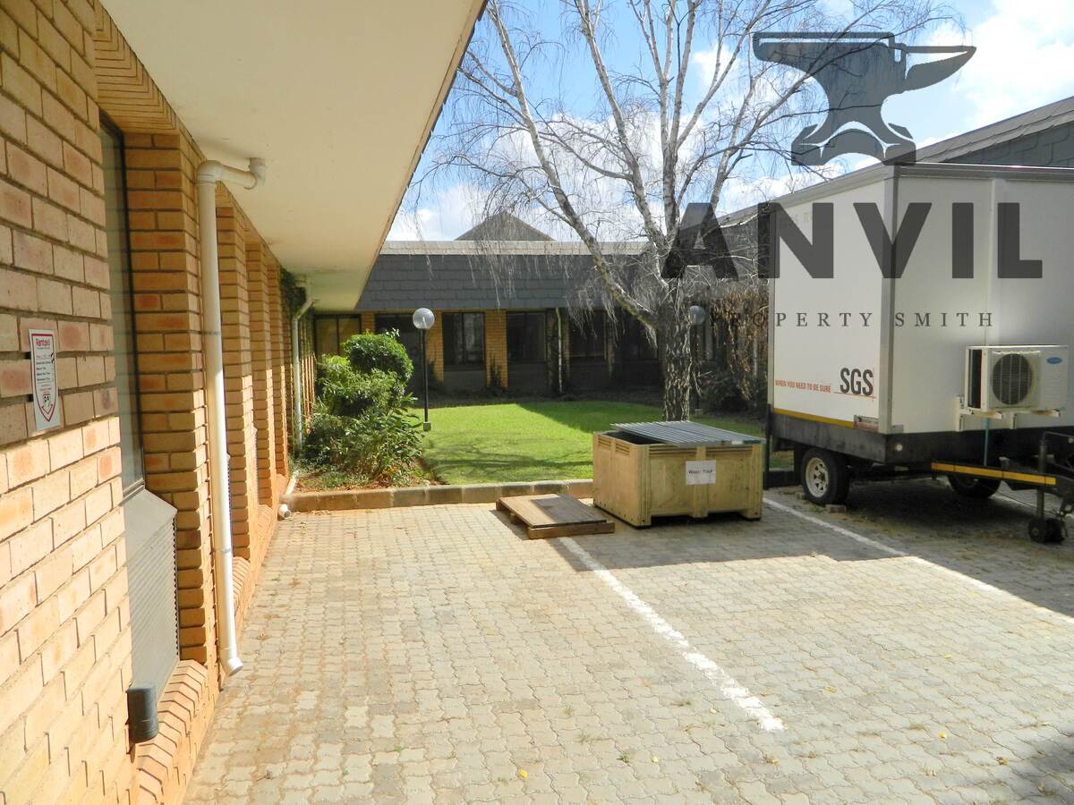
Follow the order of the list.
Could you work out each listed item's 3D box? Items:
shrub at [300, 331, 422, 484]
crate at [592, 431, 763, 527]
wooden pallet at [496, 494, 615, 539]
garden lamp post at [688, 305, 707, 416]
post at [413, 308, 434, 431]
[{"bbox_3d":[-2.079,-0.010,9.294,1.380,1.630,1.400,-2,4,-14],"label":"shrub"},{"bbox_3d":[1.321,0.694,7.454,1.220,0.735,1.070,-2,4,-14],"label":"crate"},{"bbox_3d":[0.143,1.047,7.205,0.760,0.120,1.260,-2,4,-14],"label":"wooden pallet"},{"bbox_3d":[3.173,-0.815,15.228,0.370,2.130,0.370,-2,4,-14],"label":"garden lamp post"},{"bbox_3d":[-1.941,-0.562,13.349,0.380,2.120,0.380,-2,4,-14],"label":"post"}]

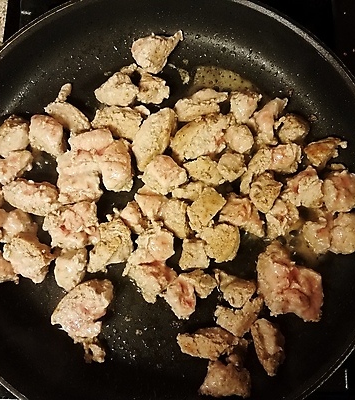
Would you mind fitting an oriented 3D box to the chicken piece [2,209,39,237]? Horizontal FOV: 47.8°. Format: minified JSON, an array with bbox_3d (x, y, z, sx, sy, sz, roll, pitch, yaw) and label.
[{"bbox_3d":[-0.113,0.019,0.289,0.024,0.019,0.025,-11,79,-2],"label":"chicken piece"}]

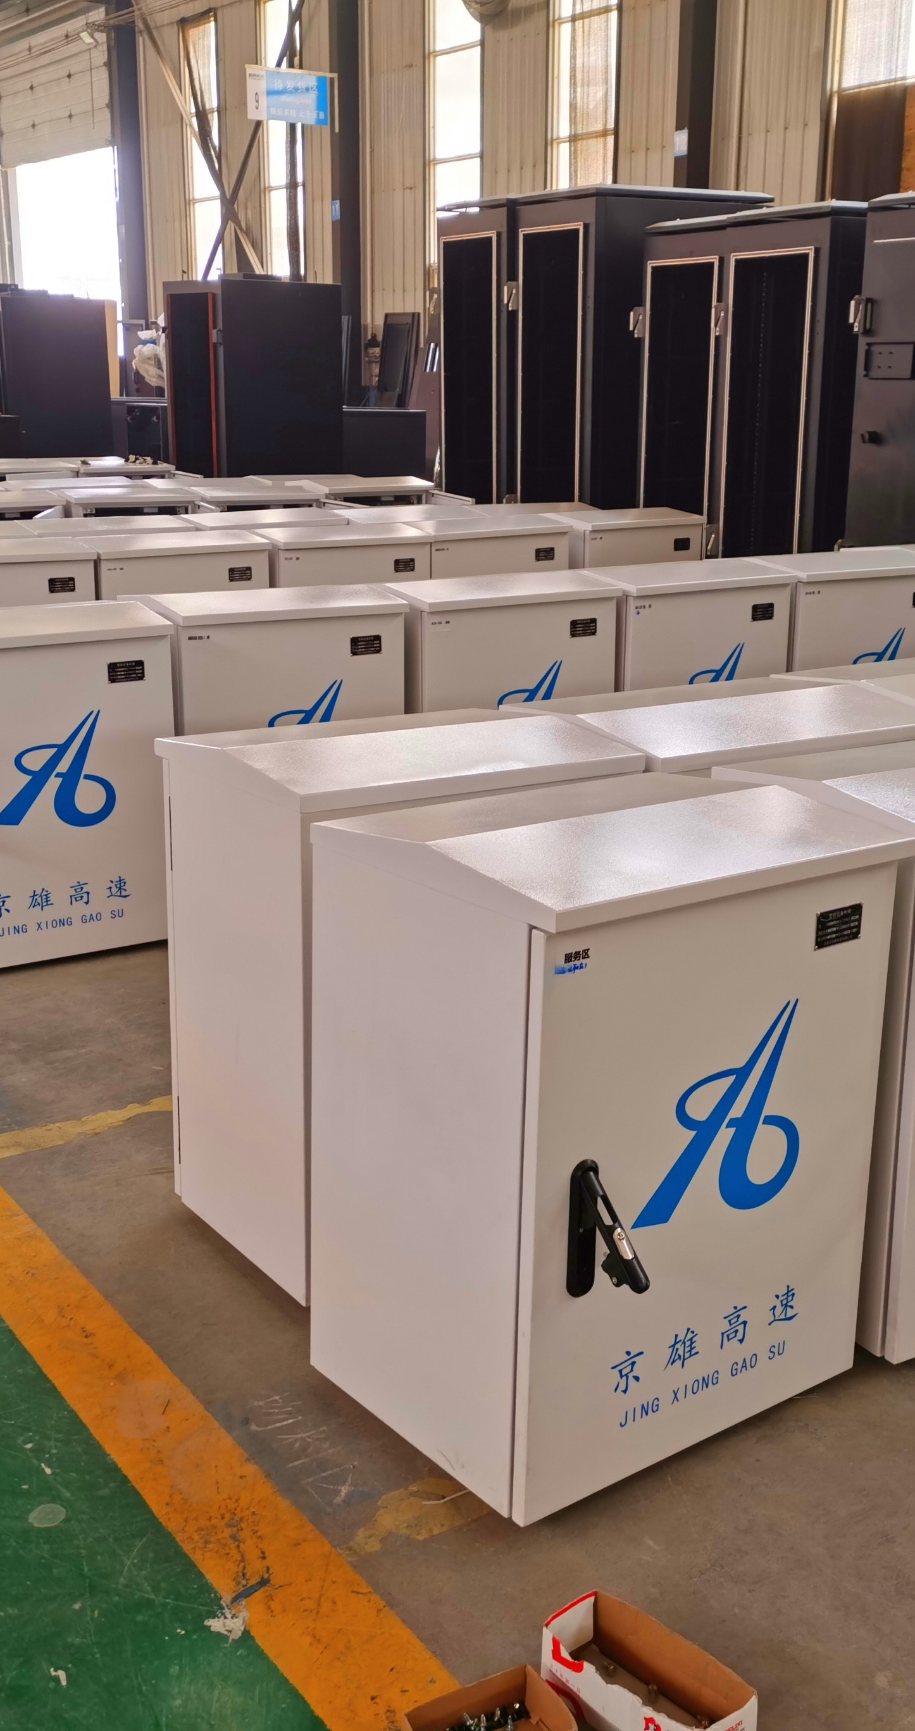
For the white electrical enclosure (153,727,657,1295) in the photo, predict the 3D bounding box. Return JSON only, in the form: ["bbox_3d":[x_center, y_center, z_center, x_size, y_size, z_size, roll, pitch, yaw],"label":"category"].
[{"bbox_3d":[-0.100,0.182,3.001,0.621,0.819,0.506,-8,16,-32],"label":"white electrical enclosure"}]

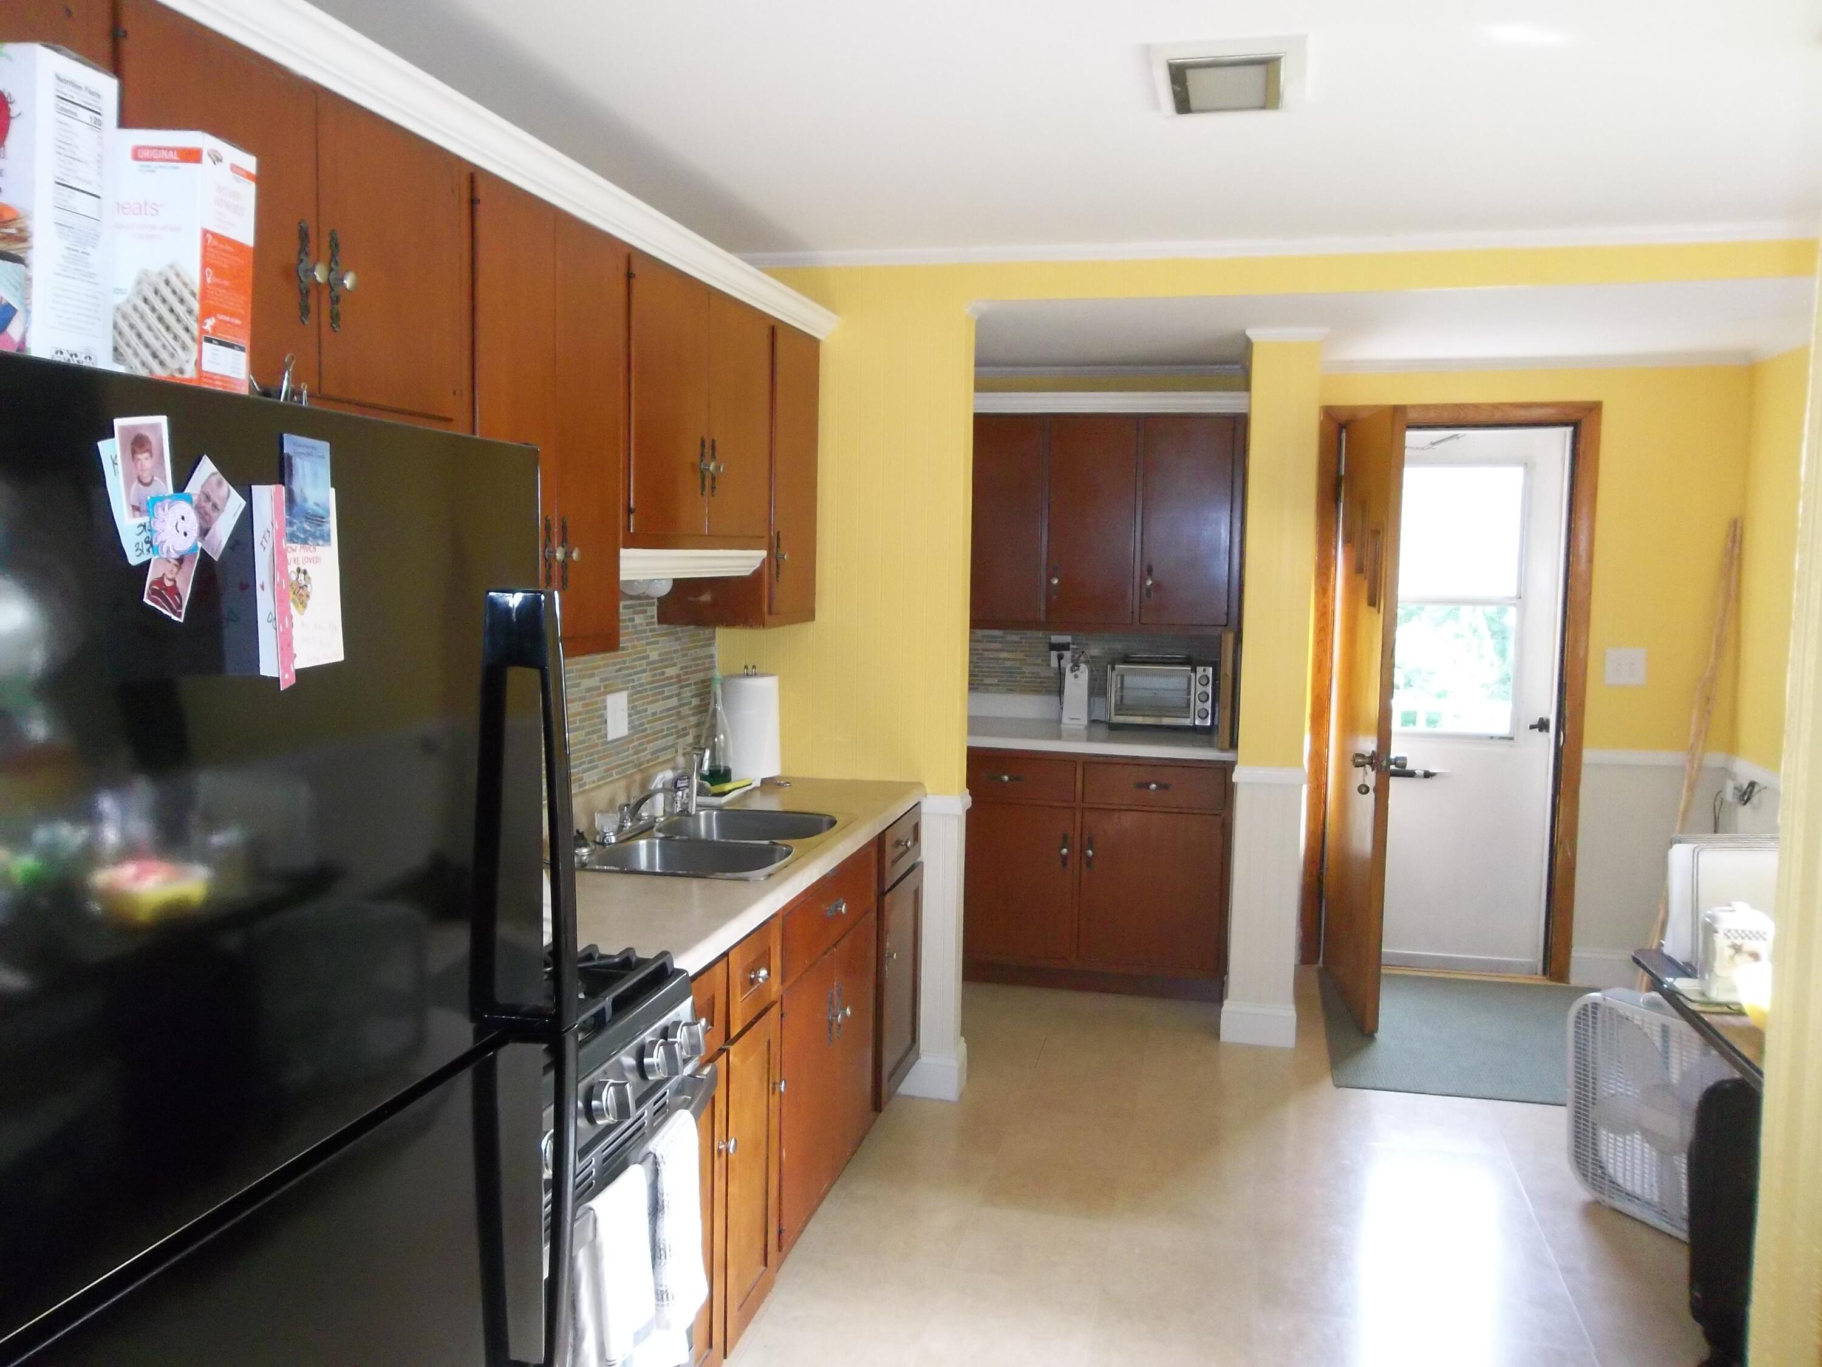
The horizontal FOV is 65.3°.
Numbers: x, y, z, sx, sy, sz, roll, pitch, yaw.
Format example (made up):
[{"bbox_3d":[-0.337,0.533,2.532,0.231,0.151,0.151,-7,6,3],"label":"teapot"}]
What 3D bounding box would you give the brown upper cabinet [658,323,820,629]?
[{"bbox_3d":[-0.461,-0.559,3.851,0.305,0.800,0.440,2,5,13],"label":"brown upper cabinet"}]

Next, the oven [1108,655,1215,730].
[{"bbox_3d":[0.955,0.037,5.427,0.389,0.275,0.265,2,5,12],"label":"oven"}]

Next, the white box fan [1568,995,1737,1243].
[{"bbox_3d":[1.806,1.016,3.322,0.110,0.515,0.530,-2,6,-28],"label":"white box fan"}]

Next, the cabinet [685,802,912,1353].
[{"bbox_3d":[-0.473,0.813,3.190,0.610,0.875,1.863,2,6,13],"label":"cabinet"}]

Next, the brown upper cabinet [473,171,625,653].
[{"bbox_3d":[-0.770,-0.438,2.535,0.306,0.783,0.557,2,5,12],"label":"brown upper cabinet"}]

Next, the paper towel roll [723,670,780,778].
[{"bbox_3d":[-0.458,0.128,4.037,0.160,0.285,0.160,1,5,0],"label":"paper towel roll"}]

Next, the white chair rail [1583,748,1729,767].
[{"bbox_3d":[2.712,0.279,5.173,0.485,0.057,0.027,2,5,13],"label":"white chair rail"}]

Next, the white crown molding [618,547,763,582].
[{"bbox_3d":[-0.482,-0.262,3.142,0.048,0.065,0.878,2,6,13],"label":"white crown molding"}]

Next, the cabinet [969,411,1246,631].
[{"bbox_3d":[0.694,-0.596,5.293,1.065,0.781,0.315,2,6,13],"label":"cabinet"}]

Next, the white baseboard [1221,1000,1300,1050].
[{"bbox_3d":[1.127,1.109,4.605,0.240,0.123,0.024,2,5,13],"label":"white baseboard"}]

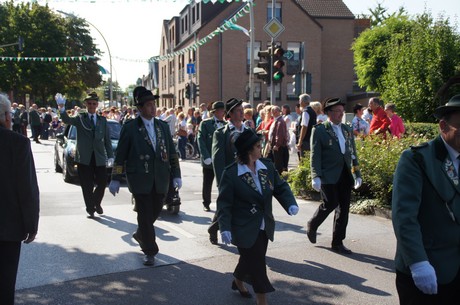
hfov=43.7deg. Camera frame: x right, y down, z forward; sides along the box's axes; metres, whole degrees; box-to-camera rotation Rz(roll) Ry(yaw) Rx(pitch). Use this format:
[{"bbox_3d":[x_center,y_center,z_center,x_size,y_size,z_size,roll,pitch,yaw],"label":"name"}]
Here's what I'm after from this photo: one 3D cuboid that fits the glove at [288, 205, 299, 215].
[{"bbox_3d":[0.553,0.497,5.000,0.110,0.100,0.090,5,6,45],"label":"glove"}]

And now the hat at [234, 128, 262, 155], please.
[{"bbox_3d":[0.162,-0.095,4.959,0.250,0.140,0.230,-20,-5,-2],"label":"hat"}]

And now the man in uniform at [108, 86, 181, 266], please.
[{"bbox_3d":[-0.926,0.232,6.239,0.720,1.880,0.580,-2,5,-23],"label":"man in uniform"}]

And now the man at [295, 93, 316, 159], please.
[{"bbox_3d":[1.436,-0.204,10.921,0.420,1.840,0.550,3,6,35],"label":"man"}]

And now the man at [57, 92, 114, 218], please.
[{"bbox_3d":[-2.228,0.022,8.860,0.900,1.880,0.500,-1,5,-14],"label":"man"}]

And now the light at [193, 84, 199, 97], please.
[{"bbox_3d":[-1.926,-3.536,33.000,0.360,0.880,0.270,0,5,-5],"label":"light"}]

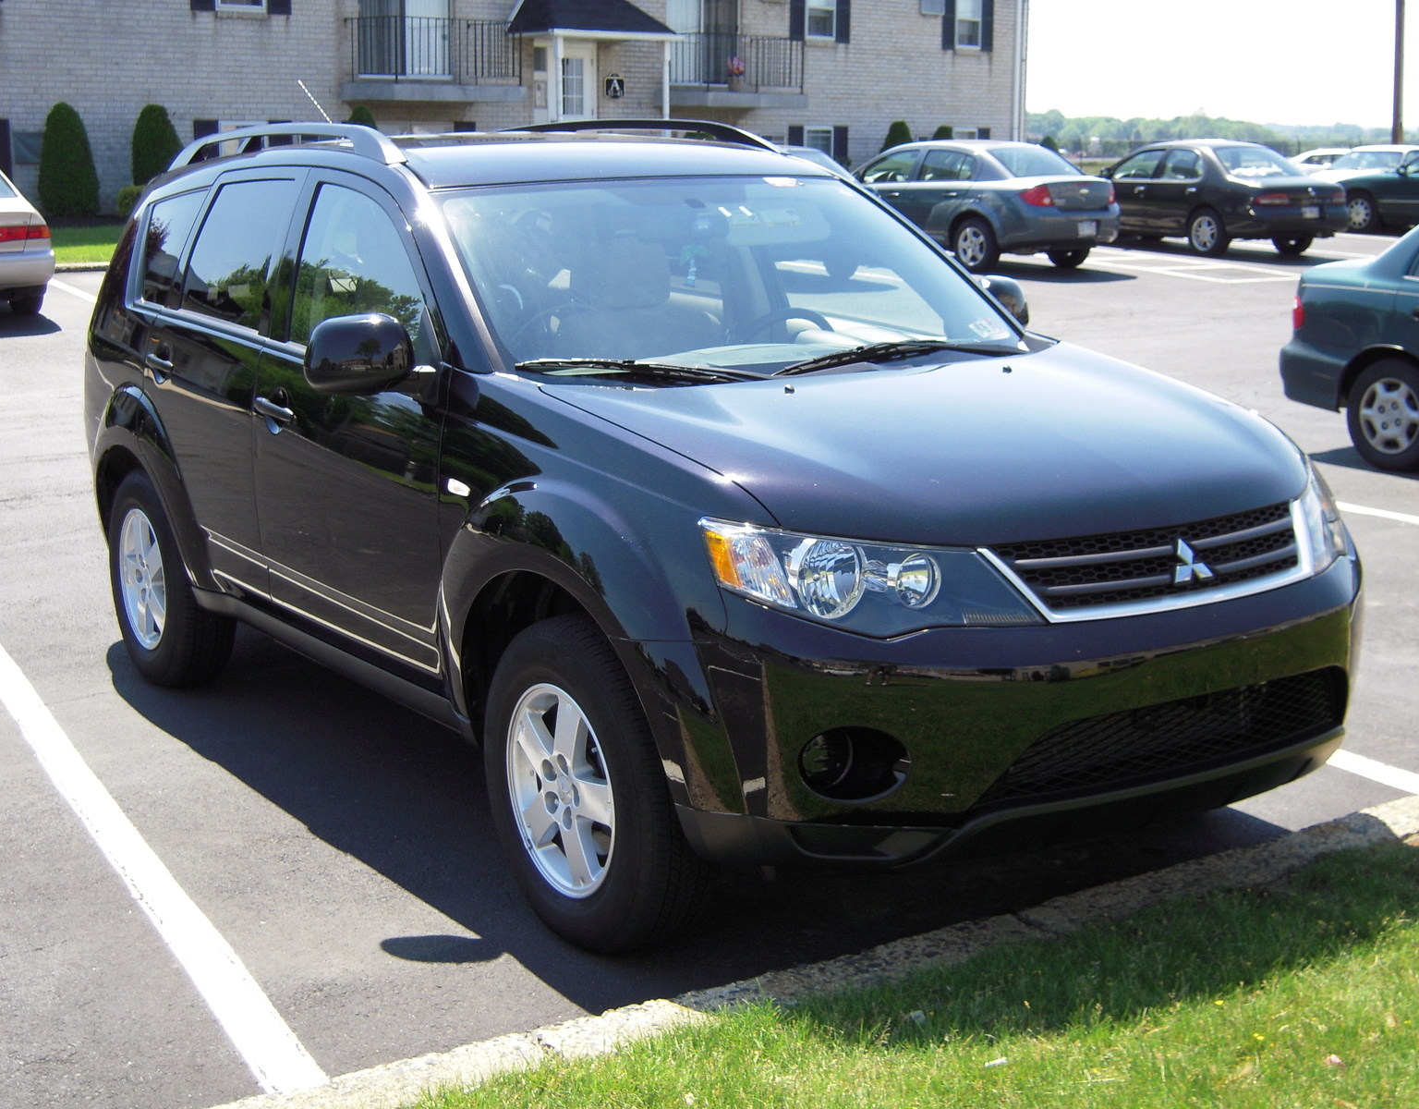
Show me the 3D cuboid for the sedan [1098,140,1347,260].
[{"bbox_3d":[6.291,-4.729,28.294,1.720,1.420,4.600,-7,13,-29],"label":"sedan"}]

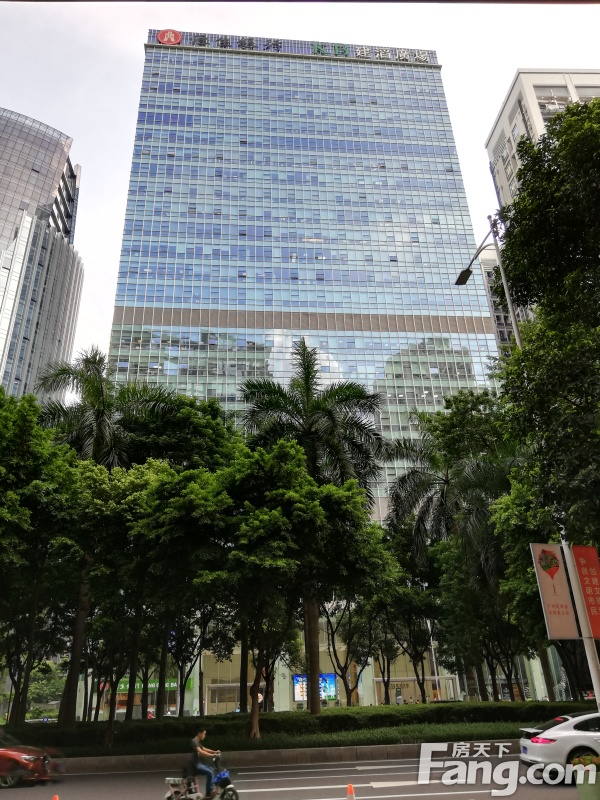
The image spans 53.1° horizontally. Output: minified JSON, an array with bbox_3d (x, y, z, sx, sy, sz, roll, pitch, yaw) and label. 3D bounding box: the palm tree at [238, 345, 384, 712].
[{"bbox_3d":[0.679,4.967,27.465,7.000,18.170,6.800,-2,-25,0],"label":"palm tree"}]

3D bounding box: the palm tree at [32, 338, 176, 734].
[{"bbox_3d":[-9.119,5.201,26.417,6.900,17.500,6.700,-2,-25,0],"label":"palm tree"}]

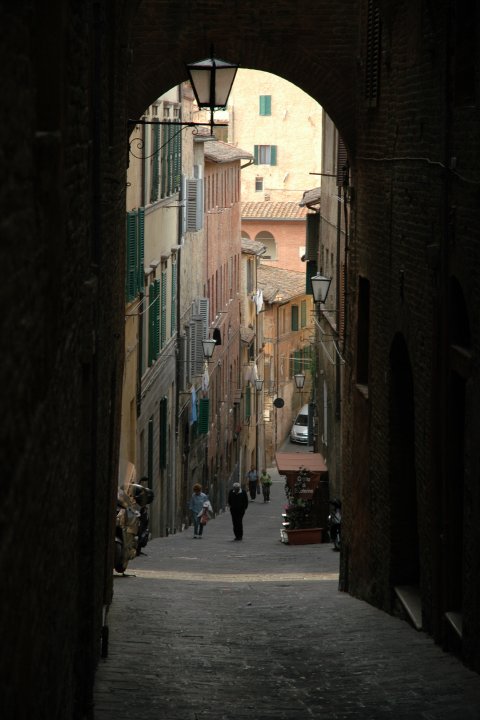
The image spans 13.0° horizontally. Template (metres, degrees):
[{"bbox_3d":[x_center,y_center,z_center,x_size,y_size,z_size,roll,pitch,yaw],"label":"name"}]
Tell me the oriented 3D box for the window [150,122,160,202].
[{"bbox_3d":[-2.372,-5.578,59.300,0.250,2.250,1.500,1,6,2],"label":"window"}]

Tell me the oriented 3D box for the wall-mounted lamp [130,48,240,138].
[{"bbox_3d":[-0.646,-3.046,24.000,1.250,1.050,0.520,1,6,2],"label":"wall-mounted lamp"}]

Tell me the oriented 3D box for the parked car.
[{"bbox_3d":[4.661,4.577,146.913,1.760,1.600,4.350,2,12,9],"label":"parked car"}]

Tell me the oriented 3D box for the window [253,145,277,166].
[{"bbox_3d":[2.179,-17.319,178.000,1.920,1.740,0.150,1,6,6],"label":"window"}]

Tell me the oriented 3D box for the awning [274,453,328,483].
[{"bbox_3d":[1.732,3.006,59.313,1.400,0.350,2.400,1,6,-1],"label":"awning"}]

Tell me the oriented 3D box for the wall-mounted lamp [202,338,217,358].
[{"bbox_3d":[-0.973,-0.385,67.400,0.450,0.620,0.450,1,6,2],"label":"wall-mounted lamp"}]

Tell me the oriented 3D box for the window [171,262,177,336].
[{"bbox_3d":[-2.081,-1.933,66.000,0.200,2.250,1.250,1,6,2],"label":"window"}]

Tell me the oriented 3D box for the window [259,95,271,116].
[{"bbox_3d":[2.187,-21.523,178.000,0.970,1.740,0.150,1,6,6],"label":"window"}]

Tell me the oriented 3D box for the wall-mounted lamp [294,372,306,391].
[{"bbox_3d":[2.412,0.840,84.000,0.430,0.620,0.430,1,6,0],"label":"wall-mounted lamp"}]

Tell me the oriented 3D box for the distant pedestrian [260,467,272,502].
[{"bbox_3d":[1.310,6.185,103.000,0.550,1.640,0.400,1,6,0],"label":"distant pedestrian"}]

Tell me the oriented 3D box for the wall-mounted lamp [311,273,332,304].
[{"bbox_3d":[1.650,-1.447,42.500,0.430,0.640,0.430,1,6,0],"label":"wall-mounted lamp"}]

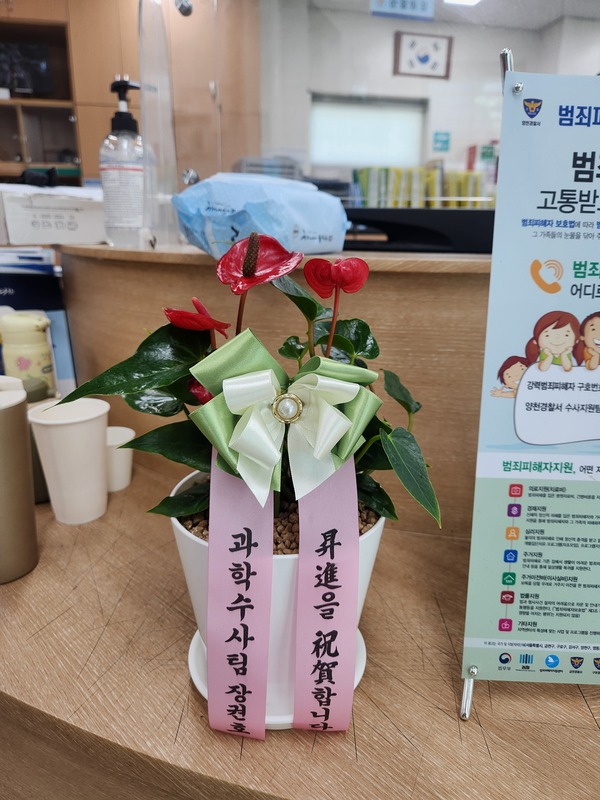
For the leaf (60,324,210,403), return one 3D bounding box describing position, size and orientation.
[{"bbox_3d":[-0.111,-0.013,0.350,0.106,0.022,0.052,-19,54,-15],"label":"leaf"}]

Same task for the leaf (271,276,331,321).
[{"bbox_3d":[0.000,-0.068,0.353,0.043,0.031,0.028,1,17,0],"label":"leaf"}]

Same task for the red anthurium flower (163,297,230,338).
[{"bbox_3d":[-0.068,-0.054,0.350,0.044,0.028,0.036,-2,17,-11],"label":"red anthurium flower"}]

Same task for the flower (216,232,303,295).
[{"bbox_3d":[-0.027,-0.090,0.352,0.054,0.038,0.036,1,-4,5],"label":"flower"}]

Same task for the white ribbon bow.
[{"bbox_3d":[-0.005,0.020,0.306,0.075,0.071,0.040,1,17,0],"label":"white ribbon bow"}]

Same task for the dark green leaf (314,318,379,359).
[{"bbox_3d":[0.032,-0.044,0.375,0.047,0.025,0.030,1,17,0],"label":"dark green leaf"}]

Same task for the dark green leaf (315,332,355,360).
[{"bbox_3d":[0.024,-0.037,0.368,0.027,0.019,0.018,4,17,11],"label":"dark green leaf"}]

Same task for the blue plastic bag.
[{"bbox_3d":[-0.048,-0.221,0.654,0.188,0.087,0.100,-8,19,-27],"label":"blue plastic bag"}]

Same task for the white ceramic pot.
[{"bbox_3d":[-0.017,0.144,0.416,0.161,0.152,0.161,1,16,0],"label":"white ceramic pot"}]

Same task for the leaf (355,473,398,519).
[{"bbox_3d":[0.052,0.069,0.380,0.035,0.026,0.028,1,17,0],"label":"leaf"}]

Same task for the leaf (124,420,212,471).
[{"bbox_3d":[-0.087,0.031,0.369,0.065,0.026,0.032,1,17,0],"label":"leaf"}]

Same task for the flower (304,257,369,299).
[{"bbox_3d":[0.025,-0.084,0.364,0.043,0.029,0.032,1,31,0],"label":"flower"}]

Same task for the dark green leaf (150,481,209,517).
[{"bbox_3d":[-0.083,0.072,0.384,0.055,0.014,0.034,-9,32,-17],"label":"dark green leaf"}]

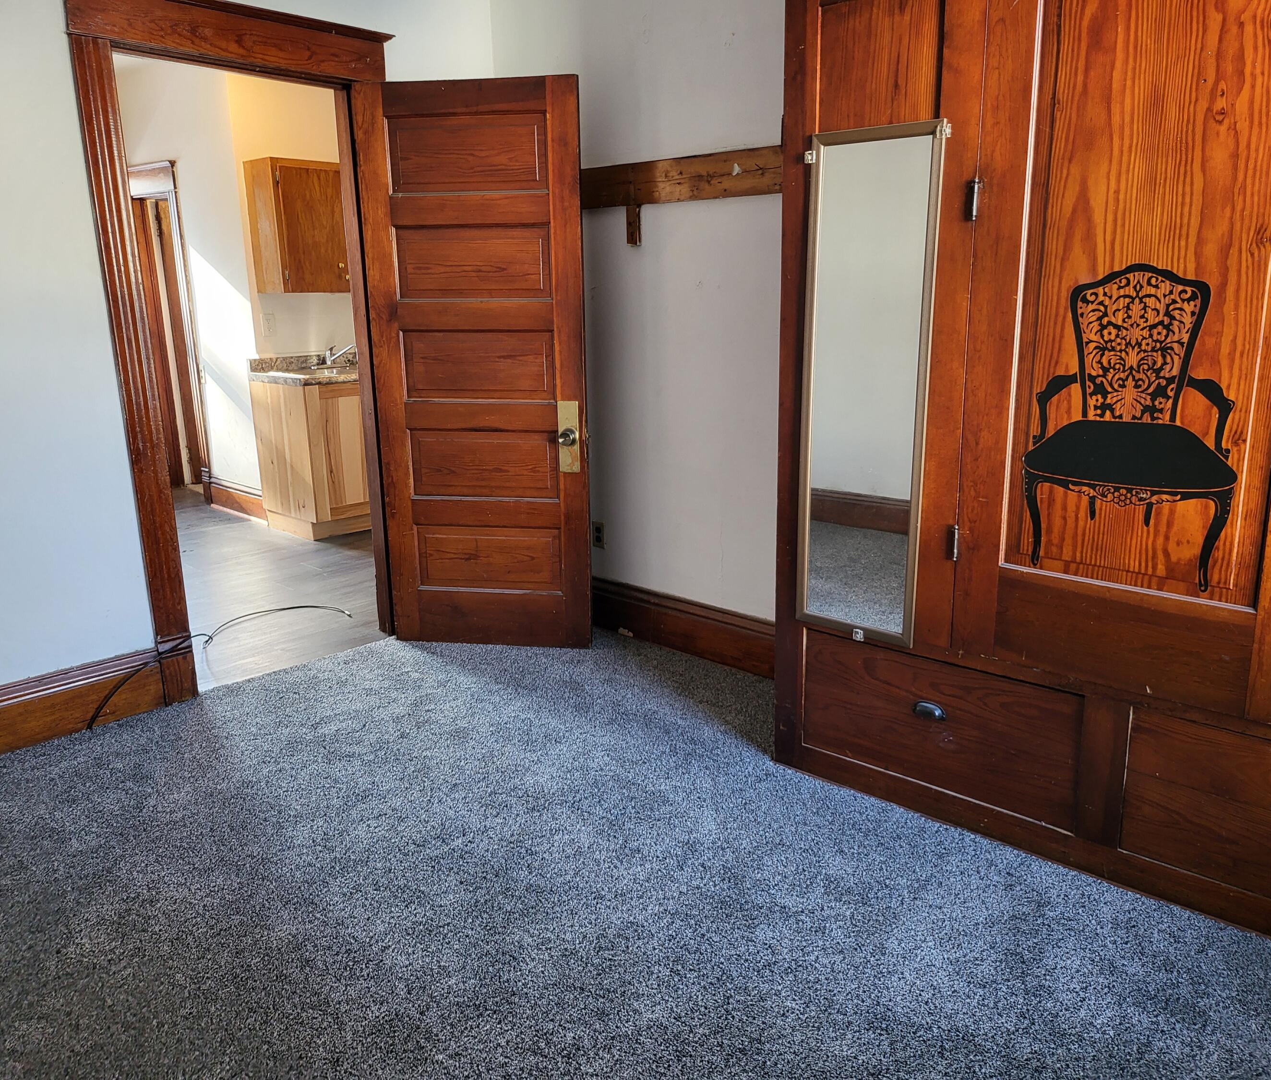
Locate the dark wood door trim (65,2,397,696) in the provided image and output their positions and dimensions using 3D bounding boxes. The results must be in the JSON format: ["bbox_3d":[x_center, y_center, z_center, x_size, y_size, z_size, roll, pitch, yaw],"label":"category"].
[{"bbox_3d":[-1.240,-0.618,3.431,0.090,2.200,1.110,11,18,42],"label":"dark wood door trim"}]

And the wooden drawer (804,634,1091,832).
[{"bbox_3d":[0.858,0.417,2.610,0.735,0.332,0.420,11,18,42],"label":"wooden drawer"}]

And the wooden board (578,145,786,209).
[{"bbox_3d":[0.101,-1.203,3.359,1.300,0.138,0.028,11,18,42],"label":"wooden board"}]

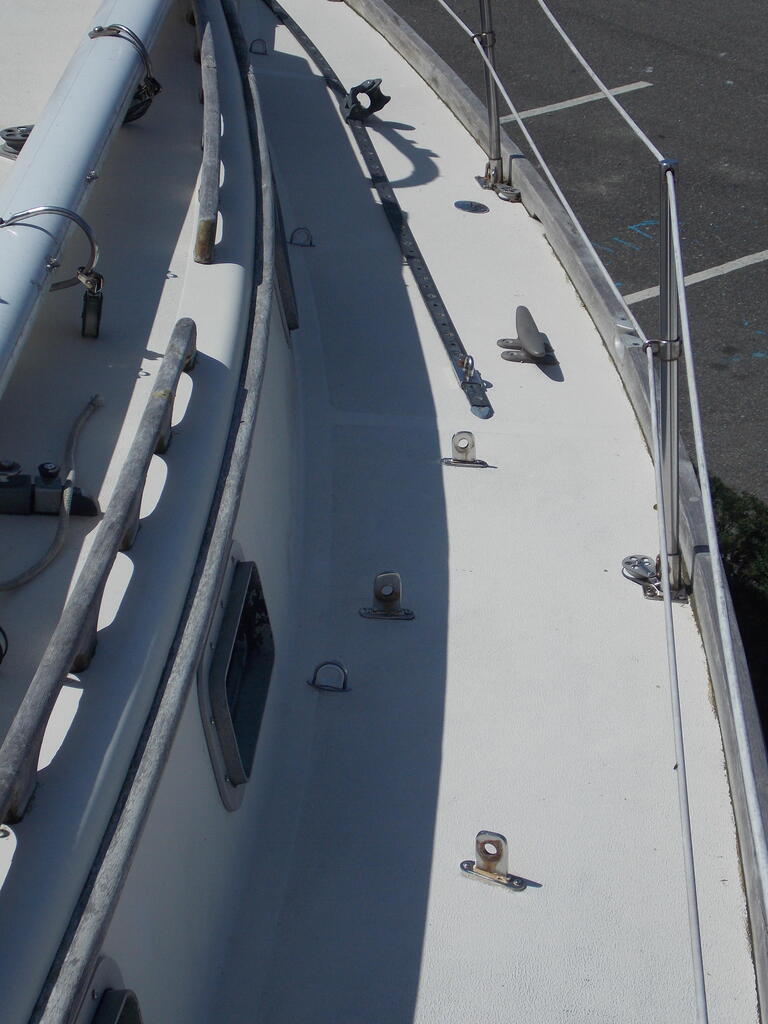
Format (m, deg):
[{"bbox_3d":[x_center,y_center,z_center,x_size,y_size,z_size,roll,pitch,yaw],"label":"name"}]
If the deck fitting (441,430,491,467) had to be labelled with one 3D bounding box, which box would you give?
[{"bbox_3d":[0.132,-0.101,3.362,0.076,0.056,0.019,4,25,5],"label":"deck fitting"}]

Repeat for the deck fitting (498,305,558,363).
[{"bbox_3d":[0.270,-0.320,3.830,0.112,0.057,0.235,2,26,-7],"label":"deck fitting"}]

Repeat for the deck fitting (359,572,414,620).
[{"bbox_3d":[0.005,0.115,2.813,0.076,0.063,0.019,3,24,4],"label":"deck fitting"}]

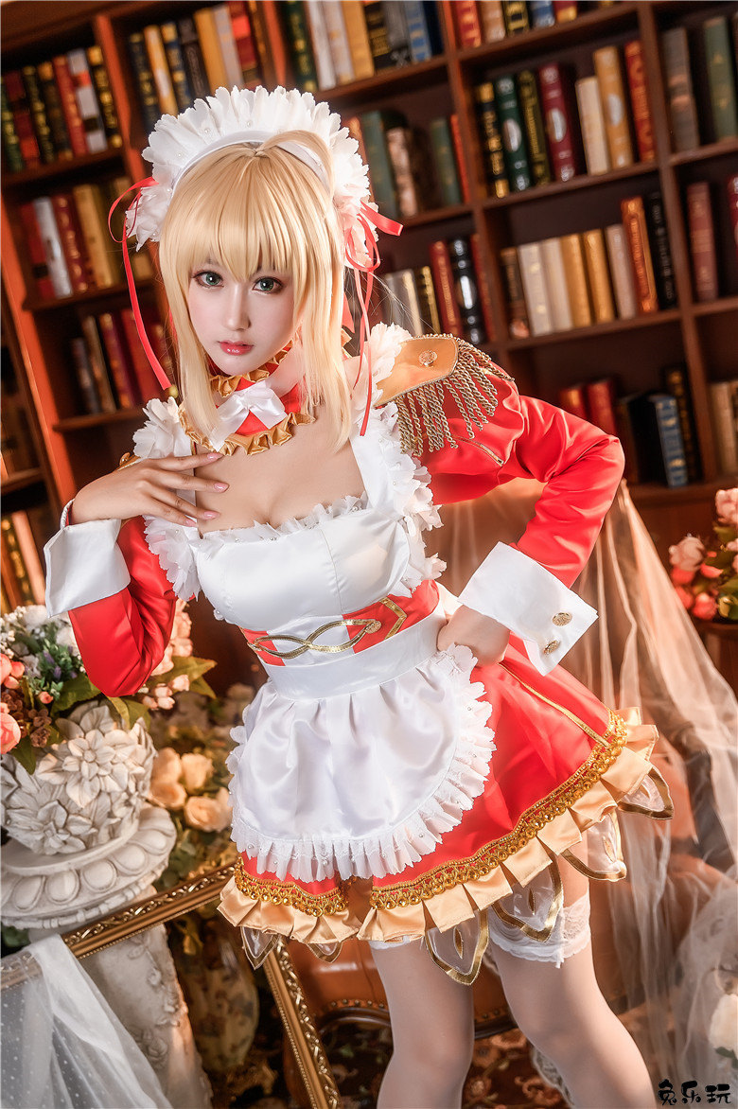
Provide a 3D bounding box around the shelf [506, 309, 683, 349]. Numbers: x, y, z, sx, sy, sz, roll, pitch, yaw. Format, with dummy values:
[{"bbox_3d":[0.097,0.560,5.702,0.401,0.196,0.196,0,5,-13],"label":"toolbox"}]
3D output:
[{"bbox_3d":[0.550,-0.539,2.919,0.393,0.023,0.280,-8,10,18],"label":"shelf"}]

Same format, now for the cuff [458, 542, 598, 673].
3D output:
[{"bbox_3d":[0.192,0.067,1.490,0.103,0.138,0.100,-58,16,-15],"label":"cuff"}]

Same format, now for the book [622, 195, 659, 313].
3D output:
[{"bbox_3d":[0.598,-0.658,2.681,0.041,0.236,0.165,-7,15,20],"label":"book"}]

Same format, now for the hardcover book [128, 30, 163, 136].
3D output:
[{"bbox_3d":[-0.515,-1.173,3.096,0.039,0.238,0.165,-7,12,23],"label":"hardcover book"}]

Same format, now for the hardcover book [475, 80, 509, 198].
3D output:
[{"bbox_3d":[0.288,-0.907,2.696,0.037,0.233,0.165,-5,16,19],"label":"hardcover book"}]

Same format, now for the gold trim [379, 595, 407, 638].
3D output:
[{"bbox_3d":[0.028,0.072,1.430,0.036,0.050,0.012,-14,6,-16],"label":"gold trim"}]

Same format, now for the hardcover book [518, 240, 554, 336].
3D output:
[{"bbox_3d":[0.407,-0.626,2.902,0.044,0.202,0.145,-8,10,18],"label":"hardcover book"}]

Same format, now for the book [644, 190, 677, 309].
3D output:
[{"bbox_3d":[0.666,-0.681,2.759,0.035,0.246,0.170,-7,12,23],"label":"book"}]

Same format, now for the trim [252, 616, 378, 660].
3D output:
[{"bbox_3d":[-0.064,0.100,1.475,0.155,0.040,0.045,-6,16,24],"label":"trim"}]

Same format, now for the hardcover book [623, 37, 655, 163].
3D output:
[{"bbox_3d":[0.609,-0.984,2.698,0.032,0.242,0.167,-7,12,23],"label":"hardcover book"}]

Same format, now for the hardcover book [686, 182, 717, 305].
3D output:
[{"bbox_3d":[0.718,-0.674,2.637,0.042,0.237,0.165,-5,16,19],"label":"hardcover book"}]

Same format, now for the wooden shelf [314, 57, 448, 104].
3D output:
[{"bbox_3d":[0.028,-1.042,2.759,0.369,0.023,0.260,-7,15,19],"label":"wooden shelf"}]

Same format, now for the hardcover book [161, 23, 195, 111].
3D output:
[{"bbox_3d":[-0.403,-1.112,2.847,0.038,0.197,0.165,-7,15,19],"label":"hardcover book"}]

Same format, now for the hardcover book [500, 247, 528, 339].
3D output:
[{"bbox_3d":[0.360,-0.620,2.917,0.038,0.197,0.145,-8,10,18],"label":"hardcover book"}]

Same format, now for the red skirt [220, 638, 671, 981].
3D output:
[{"bbox_3d":[0.072,0.240,1.623,0.580,0.360,0.520,-6,16,24],"label":"red skirt"}]

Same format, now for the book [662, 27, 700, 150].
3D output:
[{"bbox_3d":[0.655,-0.959,2.563,0.045,0.236,0.165,-6,16,19],"label":"book"}]

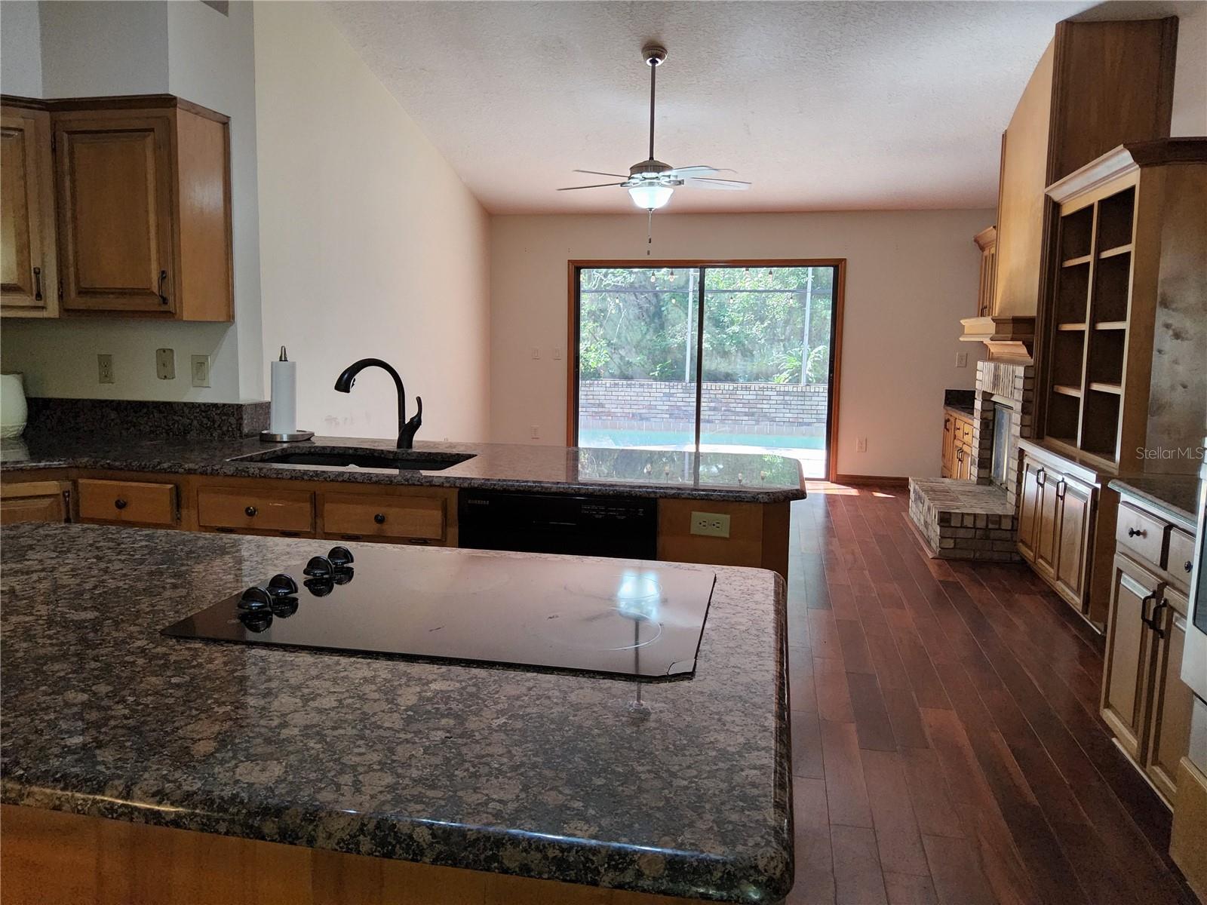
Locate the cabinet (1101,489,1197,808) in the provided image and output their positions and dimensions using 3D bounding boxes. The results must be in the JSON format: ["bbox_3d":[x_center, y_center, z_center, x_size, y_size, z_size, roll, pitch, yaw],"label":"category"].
[{"bbox_3d":[1.839,0.619,2.397,0.605,0.873,0.720,2,8,11],"label":"cabinet"}]

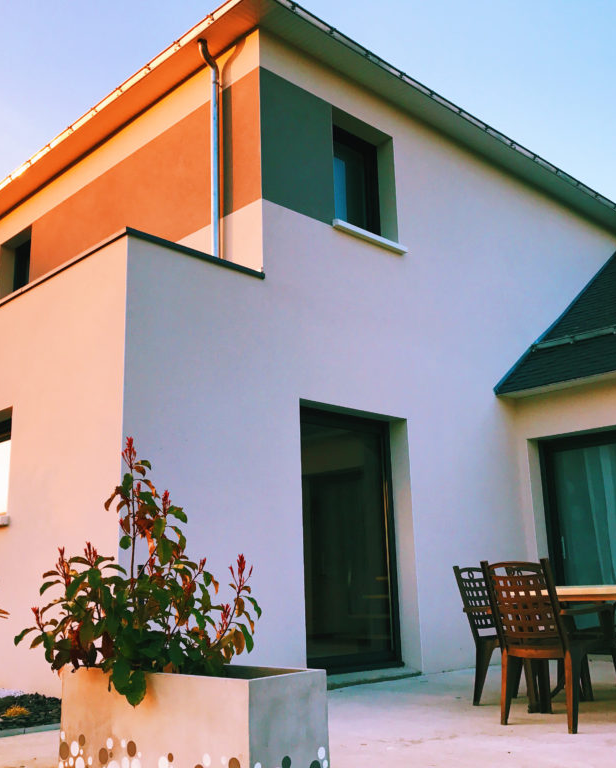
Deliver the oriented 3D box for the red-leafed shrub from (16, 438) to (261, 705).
[{"bbox_3d":[-0.701,0.750,3.426,0.950,1.030,0.780,1,-14,-11],"label":"red-leafed shrub"}]

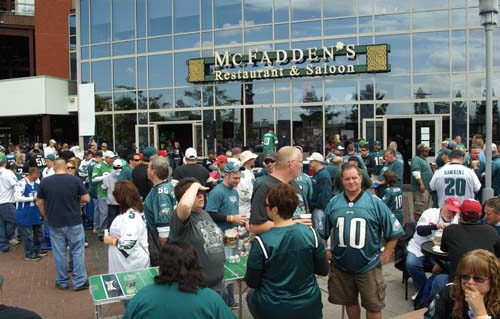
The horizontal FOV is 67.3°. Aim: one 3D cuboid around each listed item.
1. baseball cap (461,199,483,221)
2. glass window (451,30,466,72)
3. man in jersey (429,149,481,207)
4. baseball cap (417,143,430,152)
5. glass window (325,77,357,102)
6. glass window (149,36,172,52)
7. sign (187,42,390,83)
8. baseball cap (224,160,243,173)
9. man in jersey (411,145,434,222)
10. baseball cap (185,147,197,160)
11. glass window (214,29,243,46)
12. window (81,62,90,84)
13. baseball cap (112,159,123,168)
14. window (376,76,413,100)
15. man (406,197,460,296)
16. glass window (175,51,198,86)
[{"bbox_3d":[2.232,0.498,3.780,0.190,0.140,0.260,1,3,27],"label":"baseball cap"},{"bbox_3d":[7.385,-3.864,13.276,0.525,1.491,0.100,0,1,11],"label":"glass window"},{"bbox_3d":[2.893,0.741,5.293,0.640,1.770,0.450,1,3,27],"label":"man in jersey"},{"bbox_3d":[3.419,-0.236,7.400,0.270,0.150,0.180,0,3,20],"label":"baseball cap"},{"bbox_3d":[3.409,-2.612,14.165,1.220,0.870,0.100,0,1,14],"label":"glass window"},{"bbox_3d":[-3.885,-4.975,16.212,1.224,0.651,0.100,0,1,19],"label":"glass window"},{"bbox_3d":[1.273,-3.833,15.046,8.242,1.094,0.300,0,3,15],"label":"sign"},{"bbox_3d":[-0.166,0.080,4.150,0.260,0.140,0.180,0,3,12],"label":"baseball cap"},{"bbox_3d":[3.353,0.632,7.300,0.450,1.830,0.580,0,3,13],"label":"man in jersey"},{"bbox_3d":[-0.900,-0.092,5.750,0.180,0.140,0.260,-2,3,-14],"label":"baseball cap"},{"bbox_3d":[-0.942,-5.241,16.097,1.296,0.666,0.080,0,3,18],"label":"glass window"},{"bbox_3d":[-8.159,-4.051,18.555,0.532,1.534,0.080,0,3,18],"label":"window"},{"bbox_3d":[-2.722,0.083,7.750,0.180,0.140,0.250,-2,3,-25],"label":"baseball cap"},{"bbox_3d":[5.791,-2.883,15.100,1.420,0.930,0.080,0,3,12],"label":"window"},{"bbox_3d":[2.236,1.066,4.550,0.540,1.220,0.700,-3,4,-43],"label":"man"},{"bbox_3d":[-2.735,-3.969,16.409,1.270,1.524,0.080,0,3,18],"label":"glass window"}]

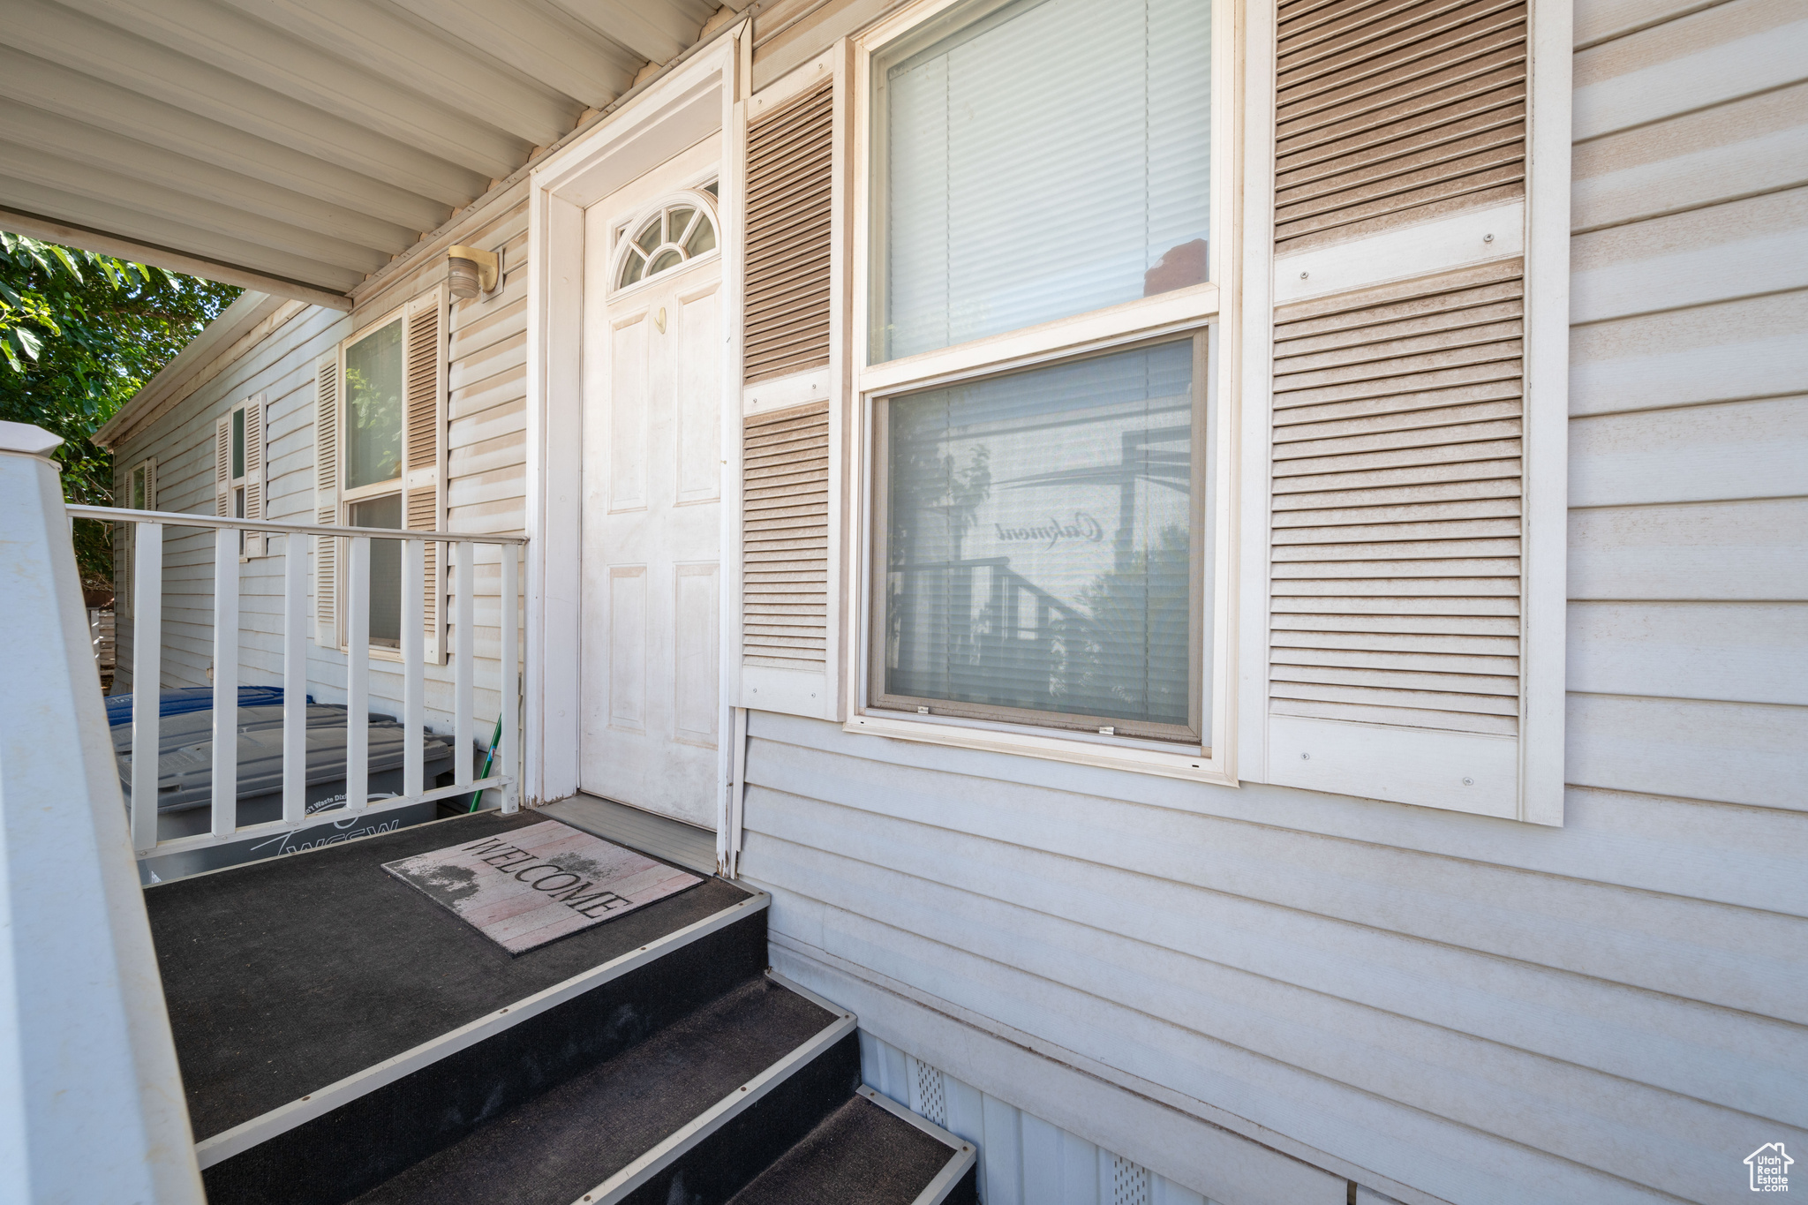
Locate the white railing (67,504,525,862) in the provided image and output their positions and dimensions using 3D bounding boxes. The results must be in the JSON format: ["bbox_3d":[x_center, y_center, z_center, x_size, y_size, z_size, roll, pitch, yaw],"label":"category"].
[{"bbox_3d":[-1.582,0.229,1.895,0.055,0.887,1.080,1,0,35],"label":"white railing"}]

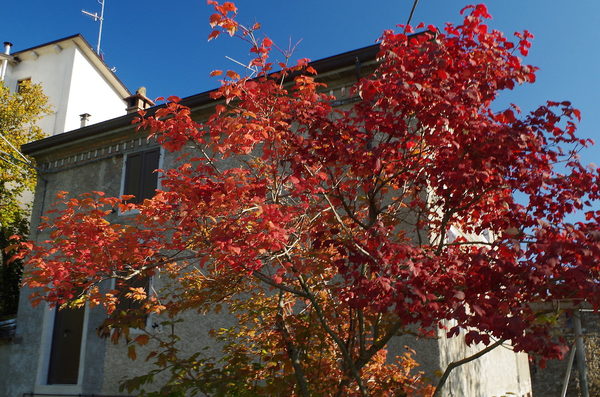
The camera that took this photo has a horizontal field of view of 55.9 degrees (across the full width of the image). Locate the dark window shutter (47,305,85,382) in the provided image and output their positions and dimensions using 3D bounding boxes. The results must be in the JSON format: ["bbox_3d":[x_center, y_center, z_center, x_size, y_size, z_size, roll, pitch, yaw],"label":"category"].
[{"bbox_3d":[-5.232,2.997,12.916,1.051,2.392,0.060,-9,-18,26],"label":"dark window shutter"}]

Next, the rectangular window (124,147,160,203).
[{"bbox_3d":[-3.574,-0.467,12.789,0.992,1.256,0.060,-9,-18,26],"label":"rectangular window"}]

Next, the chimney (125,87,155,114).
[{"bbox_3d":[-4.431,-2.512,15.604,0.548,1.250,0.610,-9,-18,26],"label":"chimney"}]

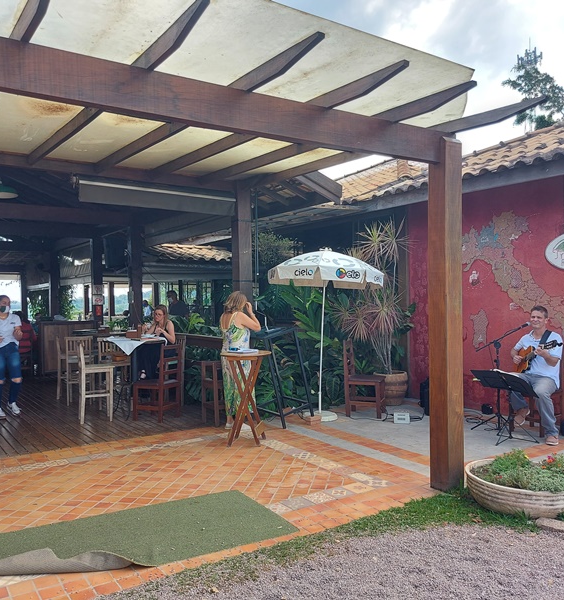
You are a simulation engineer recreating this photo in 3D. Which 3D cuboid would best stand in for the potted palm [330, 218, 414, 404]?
[{"bbox_3d":[1.340,0.160,8.300,1.170,2.740,1.080,0,1,9],"label":"potted palm"}]

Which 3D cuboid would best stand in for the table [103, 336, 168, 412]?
[{"bbox_3d":[-2.046,1.068,7.752,0.700,1.010,0.700,-1,0,-35],"label":"table"}]

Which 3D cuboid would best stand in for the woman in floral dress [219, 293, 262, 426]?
[{"bbox_3d":[-0.525,0.726,6.763,0.420,1.650,0.460,-1,0,-41],"label":"woman in floral dress"}]

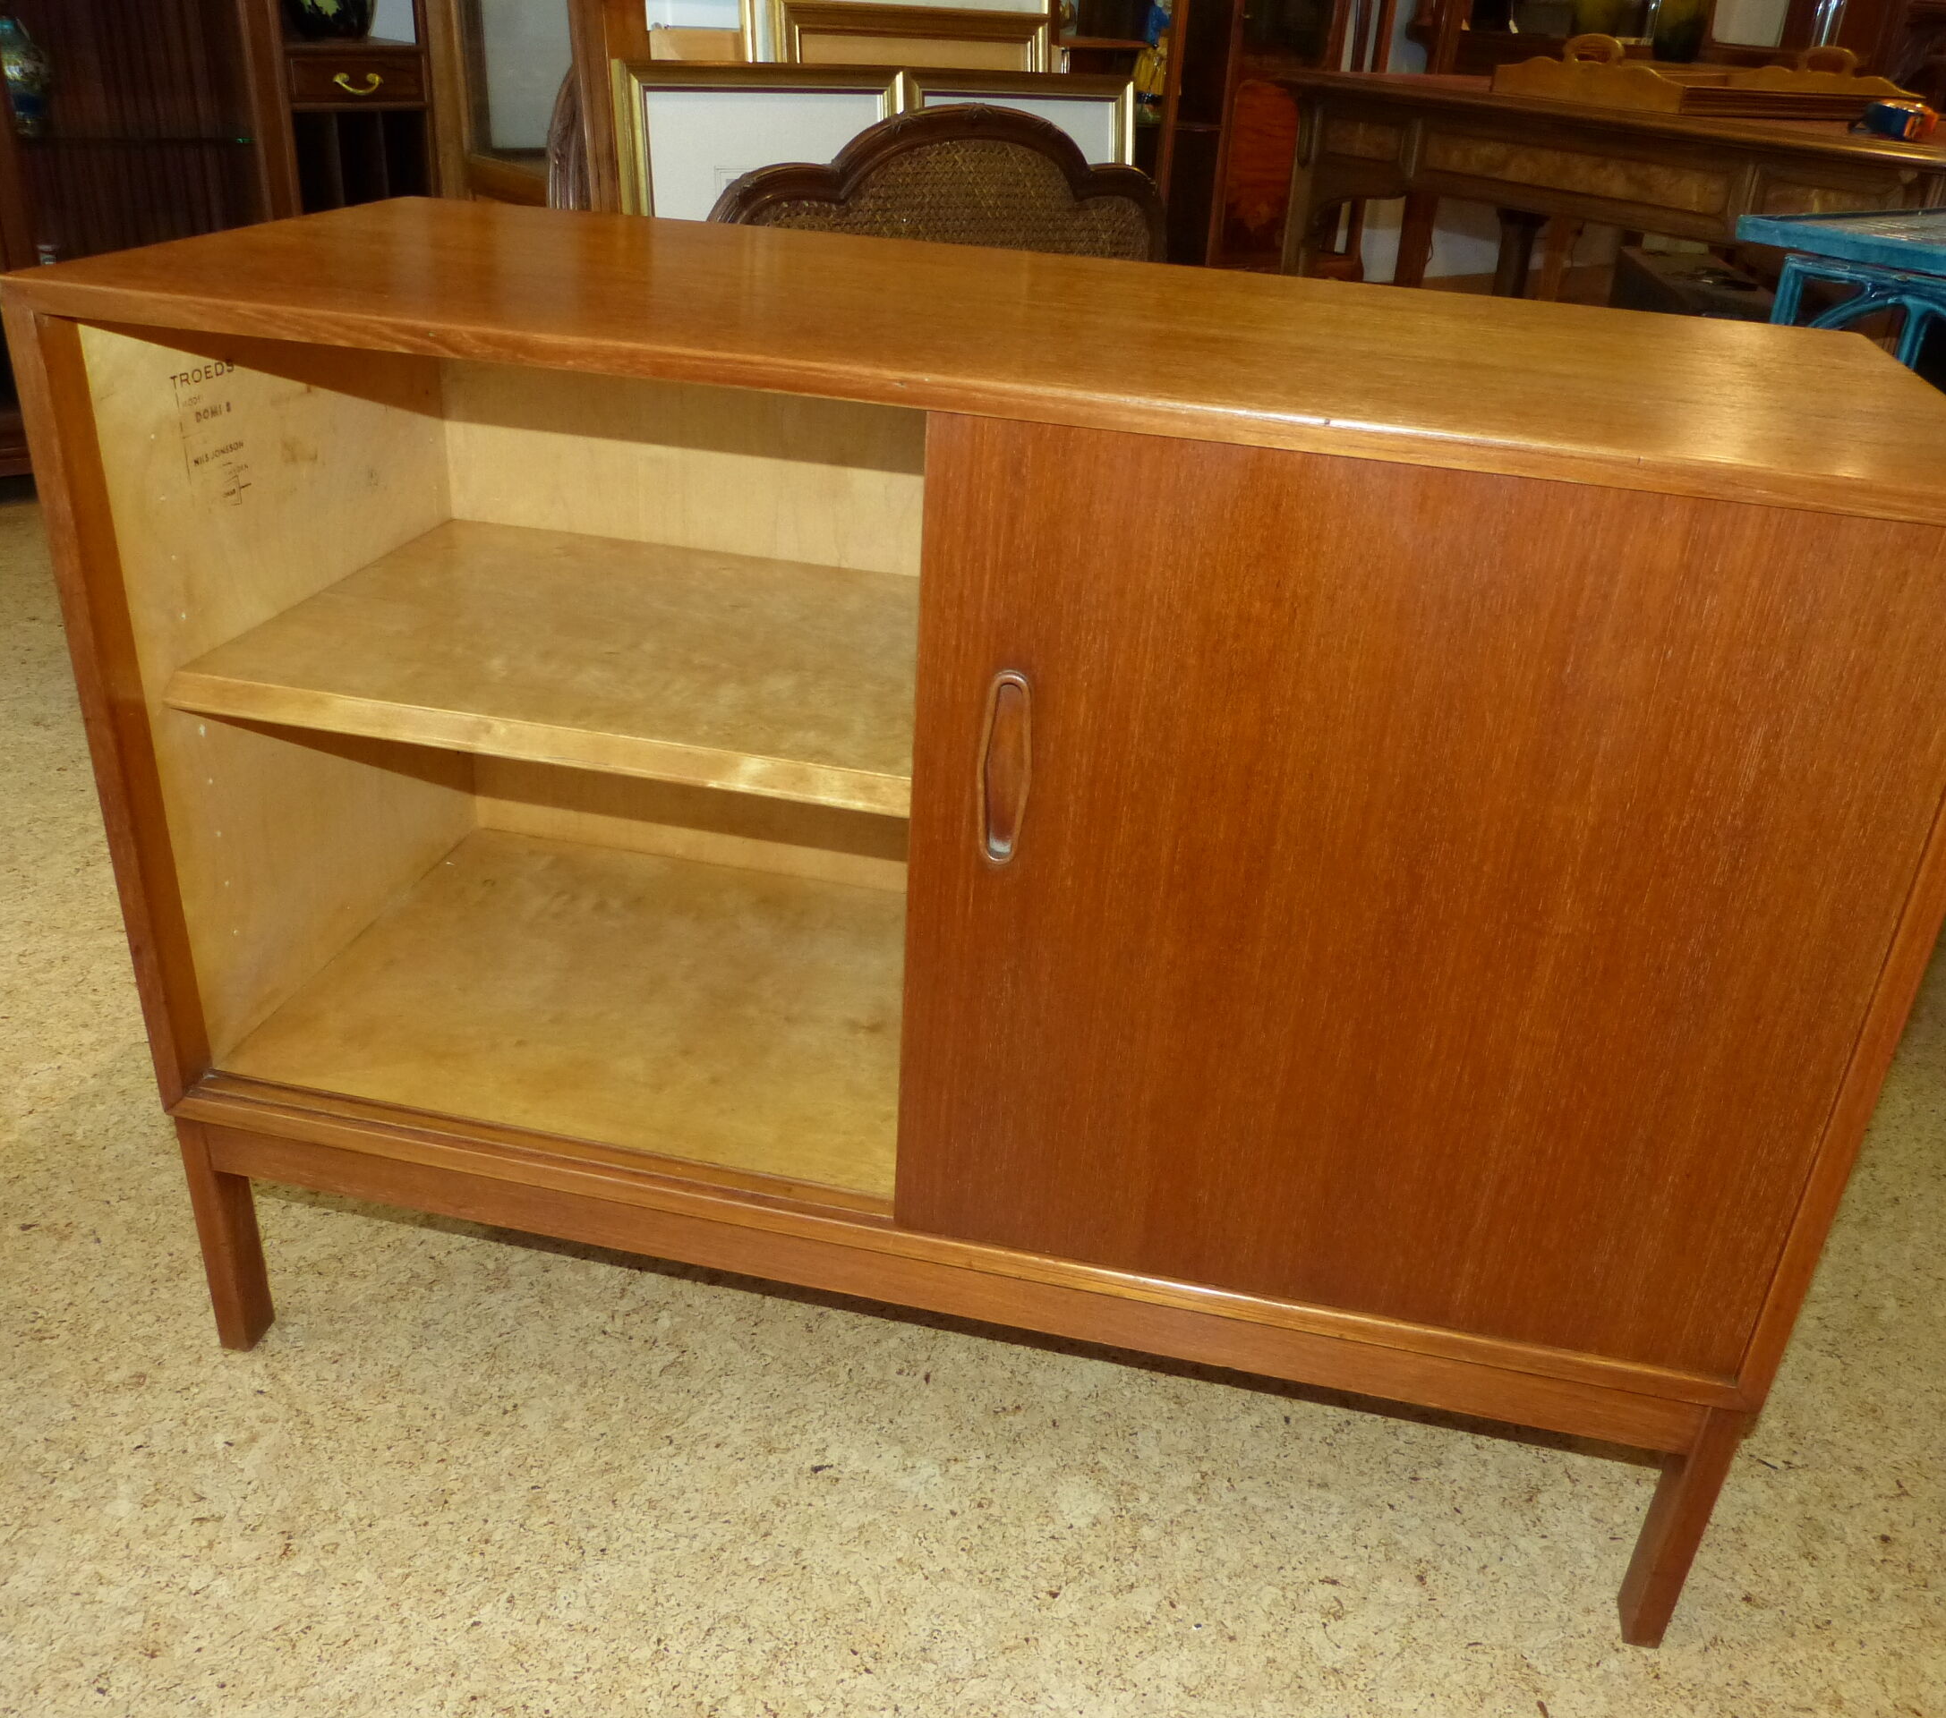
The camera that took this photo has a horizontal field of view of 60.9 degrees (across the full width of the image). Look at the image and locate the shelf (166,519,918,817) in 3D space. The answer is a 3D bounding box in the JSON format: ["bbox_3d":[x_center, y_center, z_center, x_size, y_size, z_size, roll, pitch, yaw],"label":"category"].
[{"bbox_3d":[-0.242,-0.160,1.230,0.520,0.021,0.398,9,28,9],"label":"shelf"}]

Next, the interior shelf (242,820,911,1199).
[{"bbox_3d":[-0.262,0.112,1.358,0.520,0.022,0.421,9,28,9],"label":"interior shelf"}]

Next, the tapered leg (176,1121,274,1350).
[{"bbox_3d":[-0.566,0.279,1.261,0.024,0.218,0.037,9,28,9],"label":"tapered leg"}]

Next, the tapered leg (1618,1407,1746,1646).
[{"bbox_3d":[0.468,0.434,1.099,0.022,0.219,0.037,9,28,9],"label":"tapered leg"}]

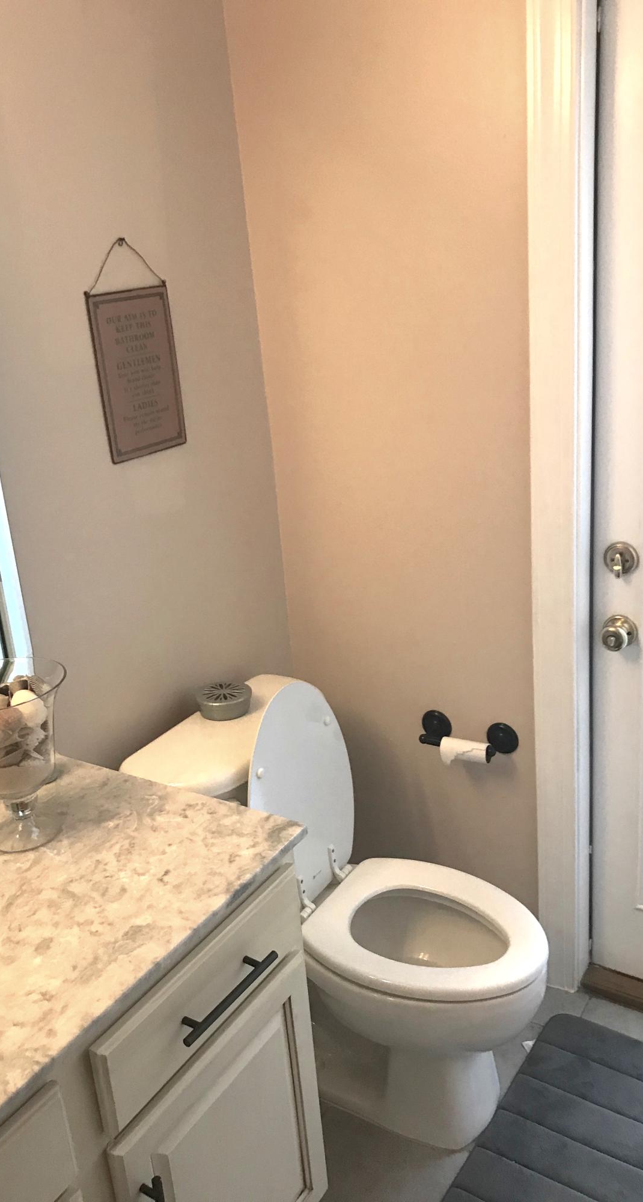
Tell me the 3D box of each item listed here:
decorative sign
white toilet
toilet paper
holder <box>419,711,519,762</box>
[{"bbox_3d":[-0.330,-0.419,1.791,0.012,0.292,0.200,8,24,33],"label":"decorative sign"},{"bbox_3d":[0.075,0.562,1.883,0.750,0.830,0.450,8,24,33],"label":"white toilet"},{"bbox_3d":[0.298,0.312,2.035,0.107,0.045,0.047,8,24,33],"label":"toilet paper"},{"bbox_3d":[0.296,0.294,2.065,0.230,0.068,0.084,8,24,33],"label":"holder"}]

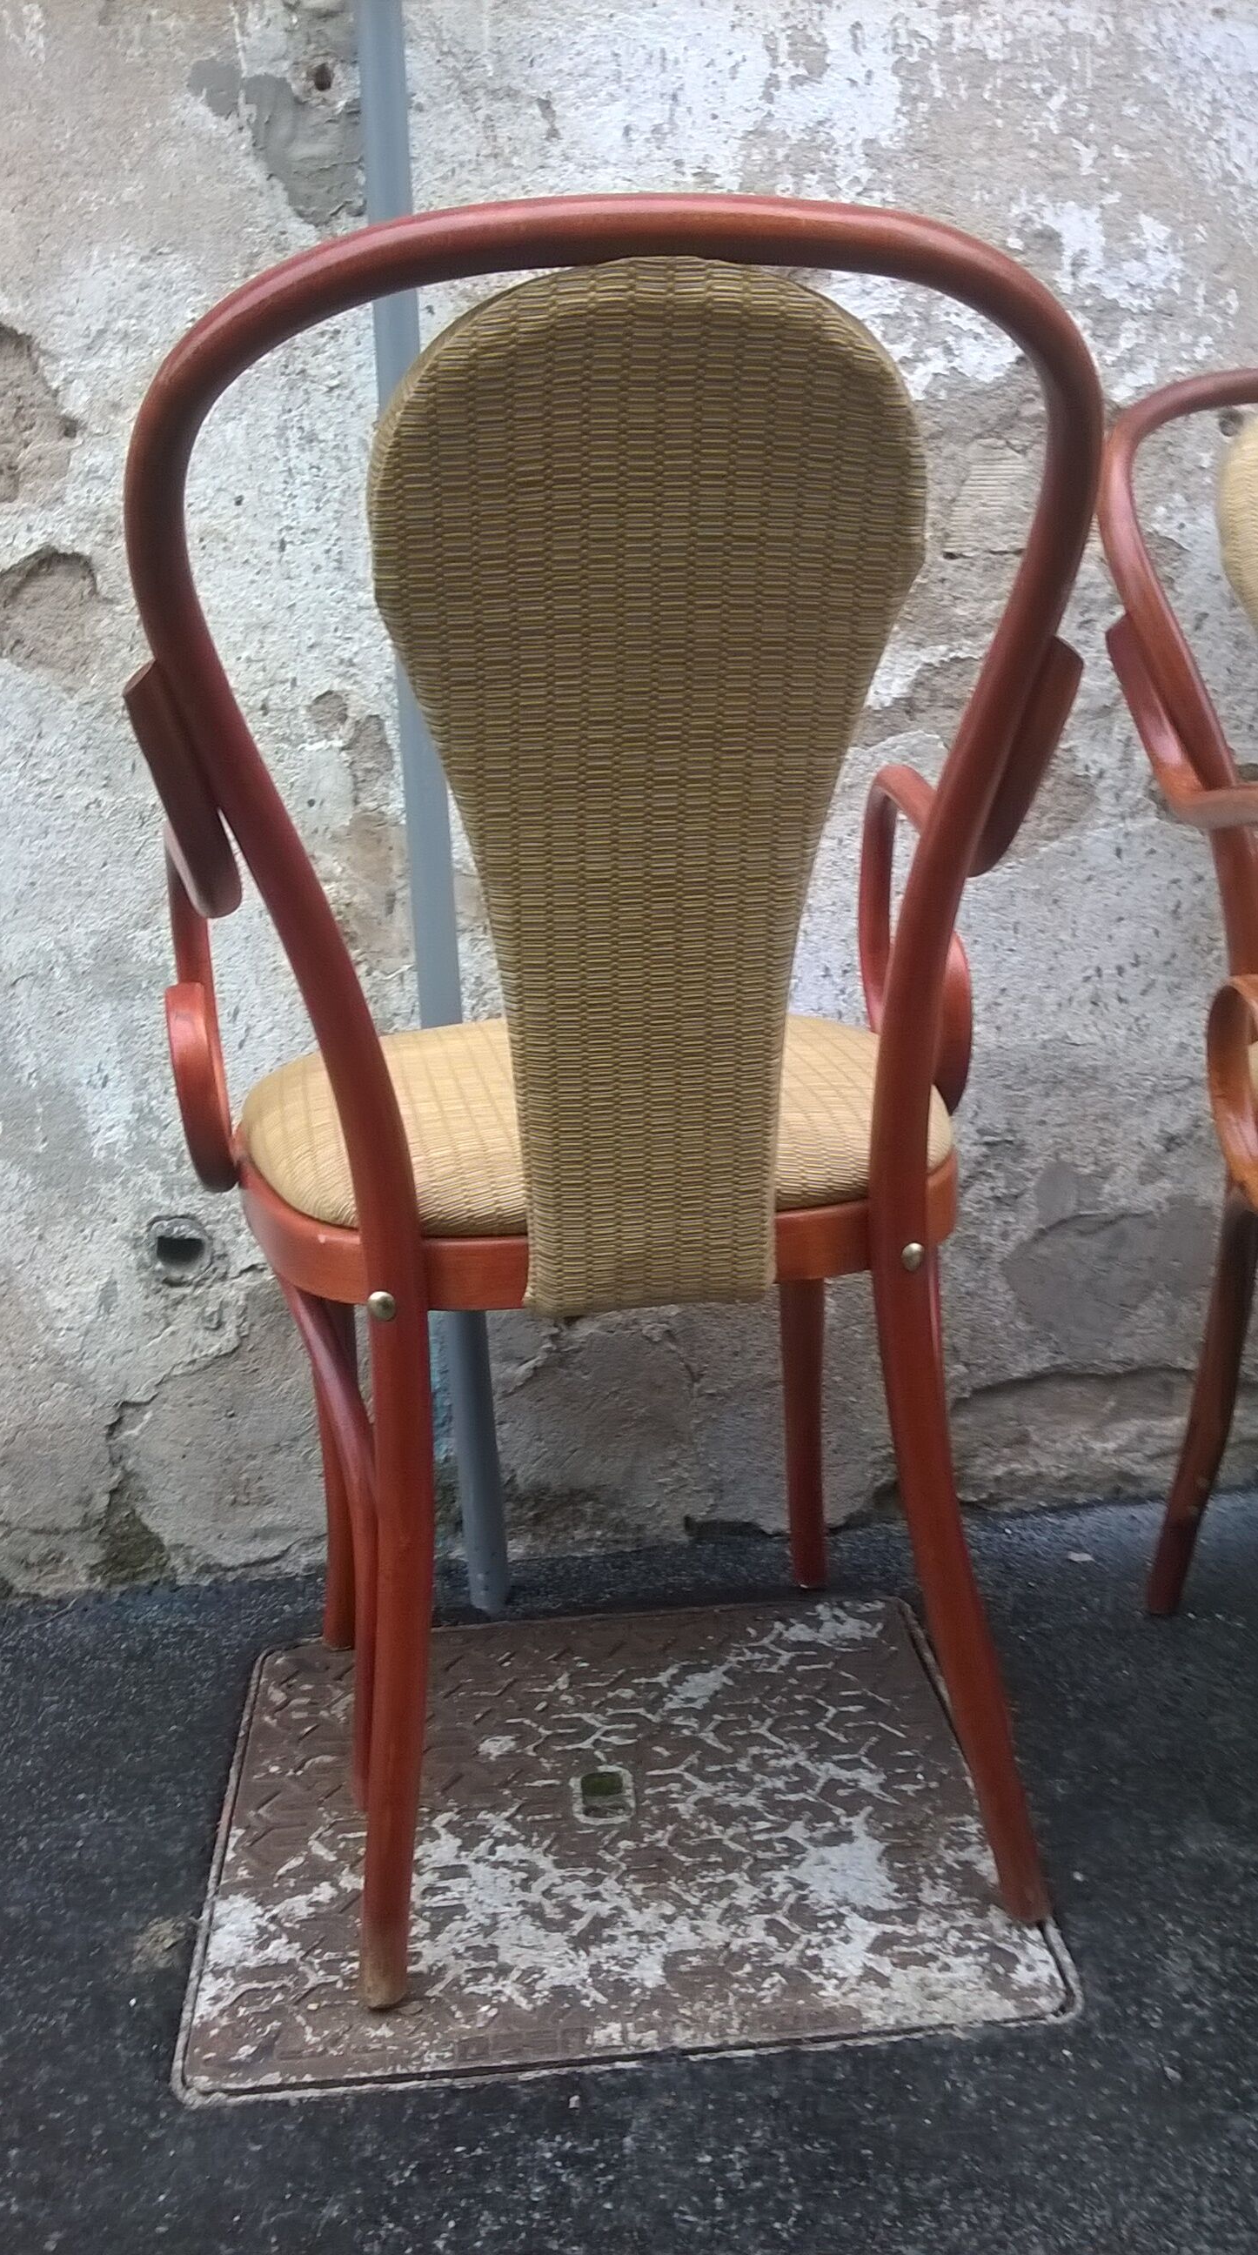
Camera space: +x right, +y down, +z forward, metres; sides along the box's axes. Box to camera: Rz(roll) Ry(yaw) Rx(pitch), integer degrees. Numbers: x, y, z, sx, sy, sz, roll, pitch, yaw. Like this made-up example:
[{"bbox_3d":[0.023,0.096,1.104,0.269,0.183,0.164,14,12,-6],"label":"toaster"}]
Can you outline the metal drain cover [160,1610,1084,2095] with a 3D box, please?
[{"bbox_3d":[-0.015,0.465,1.332,0.510,0.022,0.459,-4,17,-3],"label":"metal drain cover"}]

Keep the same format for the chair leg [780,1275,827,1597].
[{"bbox_3d":[0.136,0.175,1.535,0.034,0.405,0.036,-5,17,-7],"label":"chair leg"}]

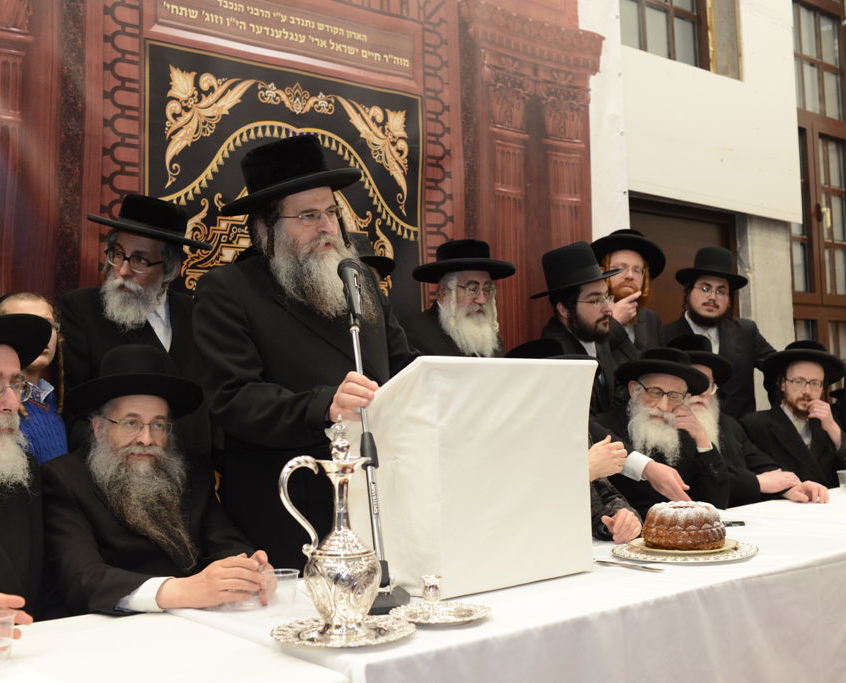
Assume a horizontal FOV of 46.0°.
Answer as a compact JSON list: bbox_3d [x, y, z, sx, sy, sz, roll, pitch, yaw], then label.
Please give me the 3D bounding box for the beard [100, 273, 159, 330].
[{"bbox_3d":[-0.749,-0.102,2.550,0.135,0.140,0.095,13,11,21],"label":"beard"}]

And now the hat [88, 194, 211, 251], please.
[{"bbox_3d":[-0.731,-0.325,2.670,0.330,0.110,0.355,13,3,-1],"label":"hat"}]

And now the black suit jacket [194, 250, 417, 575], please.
[{"bbox_3d":[-0.298,0.275,2.480,0.530,1.000,0.380,3,-6,-42],"label":"black suit jacket"}]

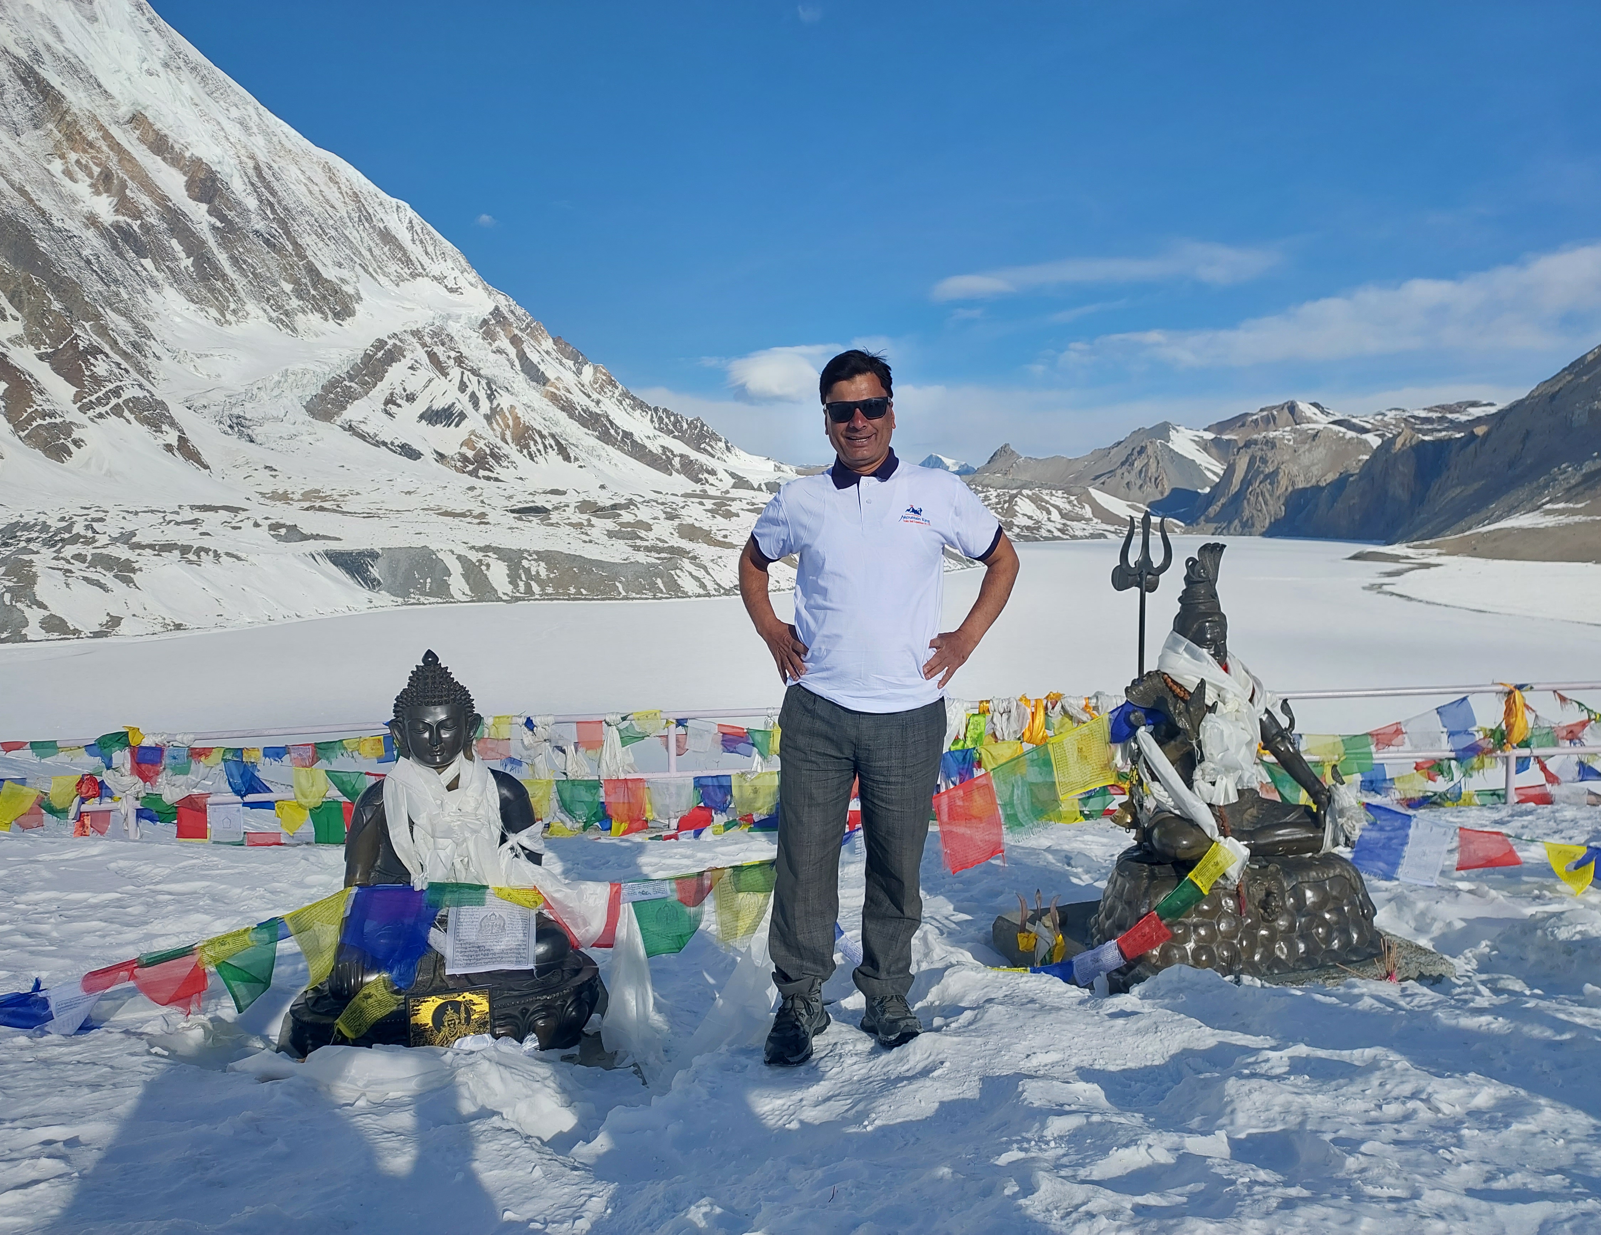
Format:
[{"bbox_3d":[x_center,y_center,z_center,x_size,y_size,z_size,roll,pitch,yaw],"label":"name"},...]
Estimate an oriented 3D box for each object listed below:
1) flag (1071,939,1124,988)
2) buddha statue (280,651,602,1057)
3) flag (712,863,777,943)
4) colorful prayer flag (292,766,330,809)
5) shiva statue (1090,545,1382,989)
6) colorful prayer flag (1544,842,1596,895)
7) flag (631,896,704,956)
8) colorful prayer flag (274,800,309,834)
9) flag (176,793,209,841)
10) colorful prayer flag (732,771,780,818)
[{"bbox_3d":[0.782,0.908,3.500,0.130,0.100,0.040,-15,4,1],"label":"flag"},{"bbox_3d":[-0.975,0.603,3.610,0.810,1.020,0.580,-1,4,-18],"label":"buddha statue"},{"bbox_3d":[-0.135,0.721,3.370,0.180,0.205,0.045,-2,5,-20],"label":"flag"},{"bbox_3d":[-2.187,0.758,5.950,0.165,0.190,0.050,-1,4,-15],"label":"colorful prayer flag"},{"bbox_3d":[1.360,0.436,4.390,0.900,1.330,0.600,-2,4,-21],"label":"shiva statue"},{"bbox_3d":[2.368,0.772,4.100,0.190,0.165,0.050,-2,5,-22],"label":"colorful prayer flag"},{"bbox_3d":[-0.329,0.751,3.290,0.185,0.170,0.045,-2,5,-20],"label":"flag"},{"bbox_3d":[-2.277,0.897,5.970,0.150,0.150,0.050,-1,4,-15],"label":"colorful prayer flag"},{"bbox_3d":[-2.683,0.883,5.880,0.140,0.215,0.040,-1,4,-15],"label":"flag"},{"bbox_3d":[-0.220,0.866,6.500,0.235,0.215,0.050,-1,4,-15],"label":"colorful prayer flag"}]

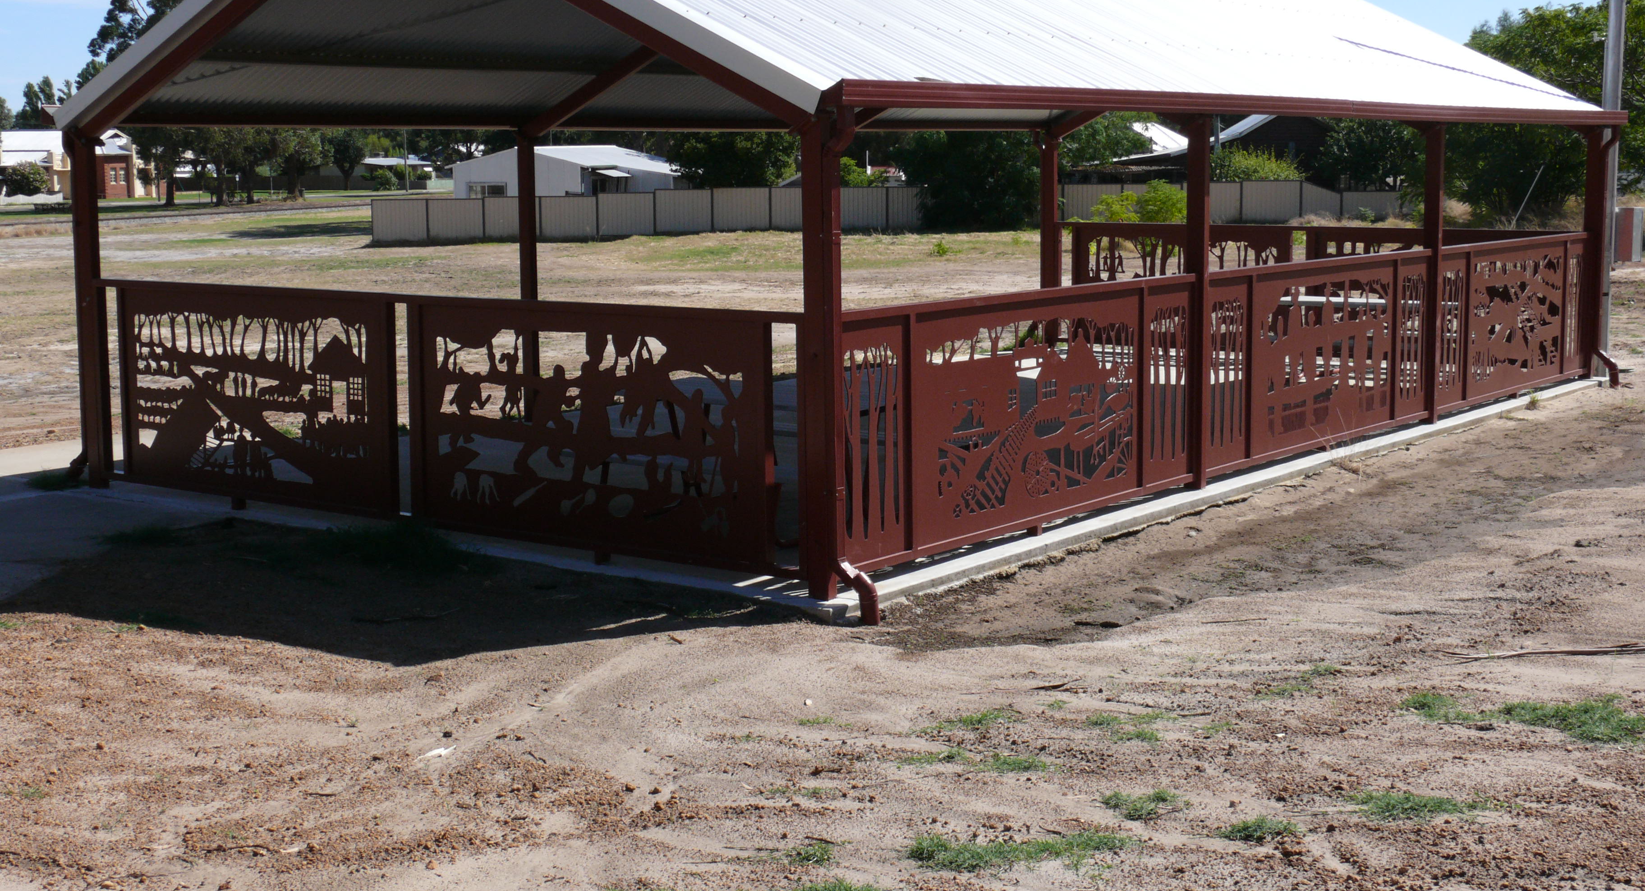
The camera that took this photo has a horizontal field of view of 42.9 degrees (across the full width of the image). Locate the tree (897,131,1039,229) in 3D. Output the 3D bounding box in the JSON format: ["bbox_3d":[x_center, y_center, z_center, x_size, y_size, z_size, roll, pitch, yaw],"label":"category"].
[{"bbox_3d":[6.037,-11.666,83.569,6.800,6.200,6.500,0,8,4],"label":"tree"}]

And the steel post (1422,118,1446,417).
[{"bbox_3d":[4.815,-1.370,16.477,0.125,2.400,0.070,5,10,37],"label":"steel post"}]

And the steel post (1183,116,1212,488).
[{"bbox_3d":[2.398,-0.905,13.330,0.125,2.400,0.070,5,10,37],"label":"steel post"}]

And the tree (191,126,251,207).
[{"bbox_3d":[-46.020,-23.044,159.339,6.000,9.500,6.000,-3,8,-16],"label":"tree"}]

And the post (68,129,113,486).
[{"bbox_3d":[-4.802,-0.898,13.776,0.125,2.400,0.070,5,10,37],"label":"post"}]

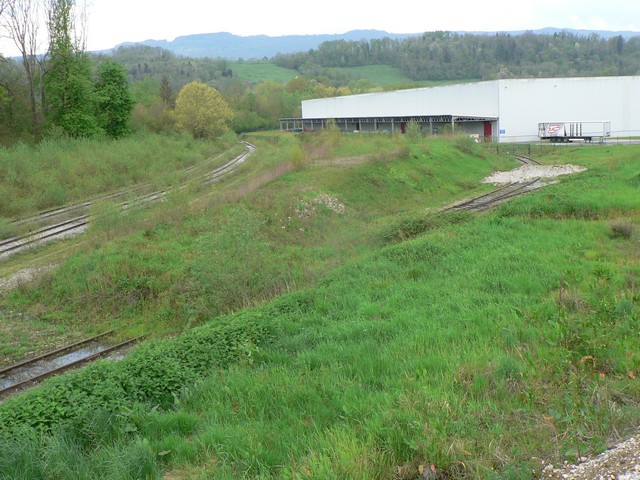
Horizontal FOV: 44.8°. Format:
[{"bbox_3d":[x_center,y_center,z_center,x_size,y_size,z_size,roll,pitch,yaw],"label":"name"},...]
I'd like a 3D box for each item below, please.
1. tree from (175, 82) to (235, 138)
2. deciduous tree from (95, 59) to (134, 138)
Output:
[{"bbox_3d":[-32.707,-36.357,218.000,16.283,16.845,16.283,-2,9,0],"label":"tree"},{"bbox_3d":[-47.637,-32.453,180.000,9.272,19.240,9.272,-2,9,0],"label":"deciduous tree"}]

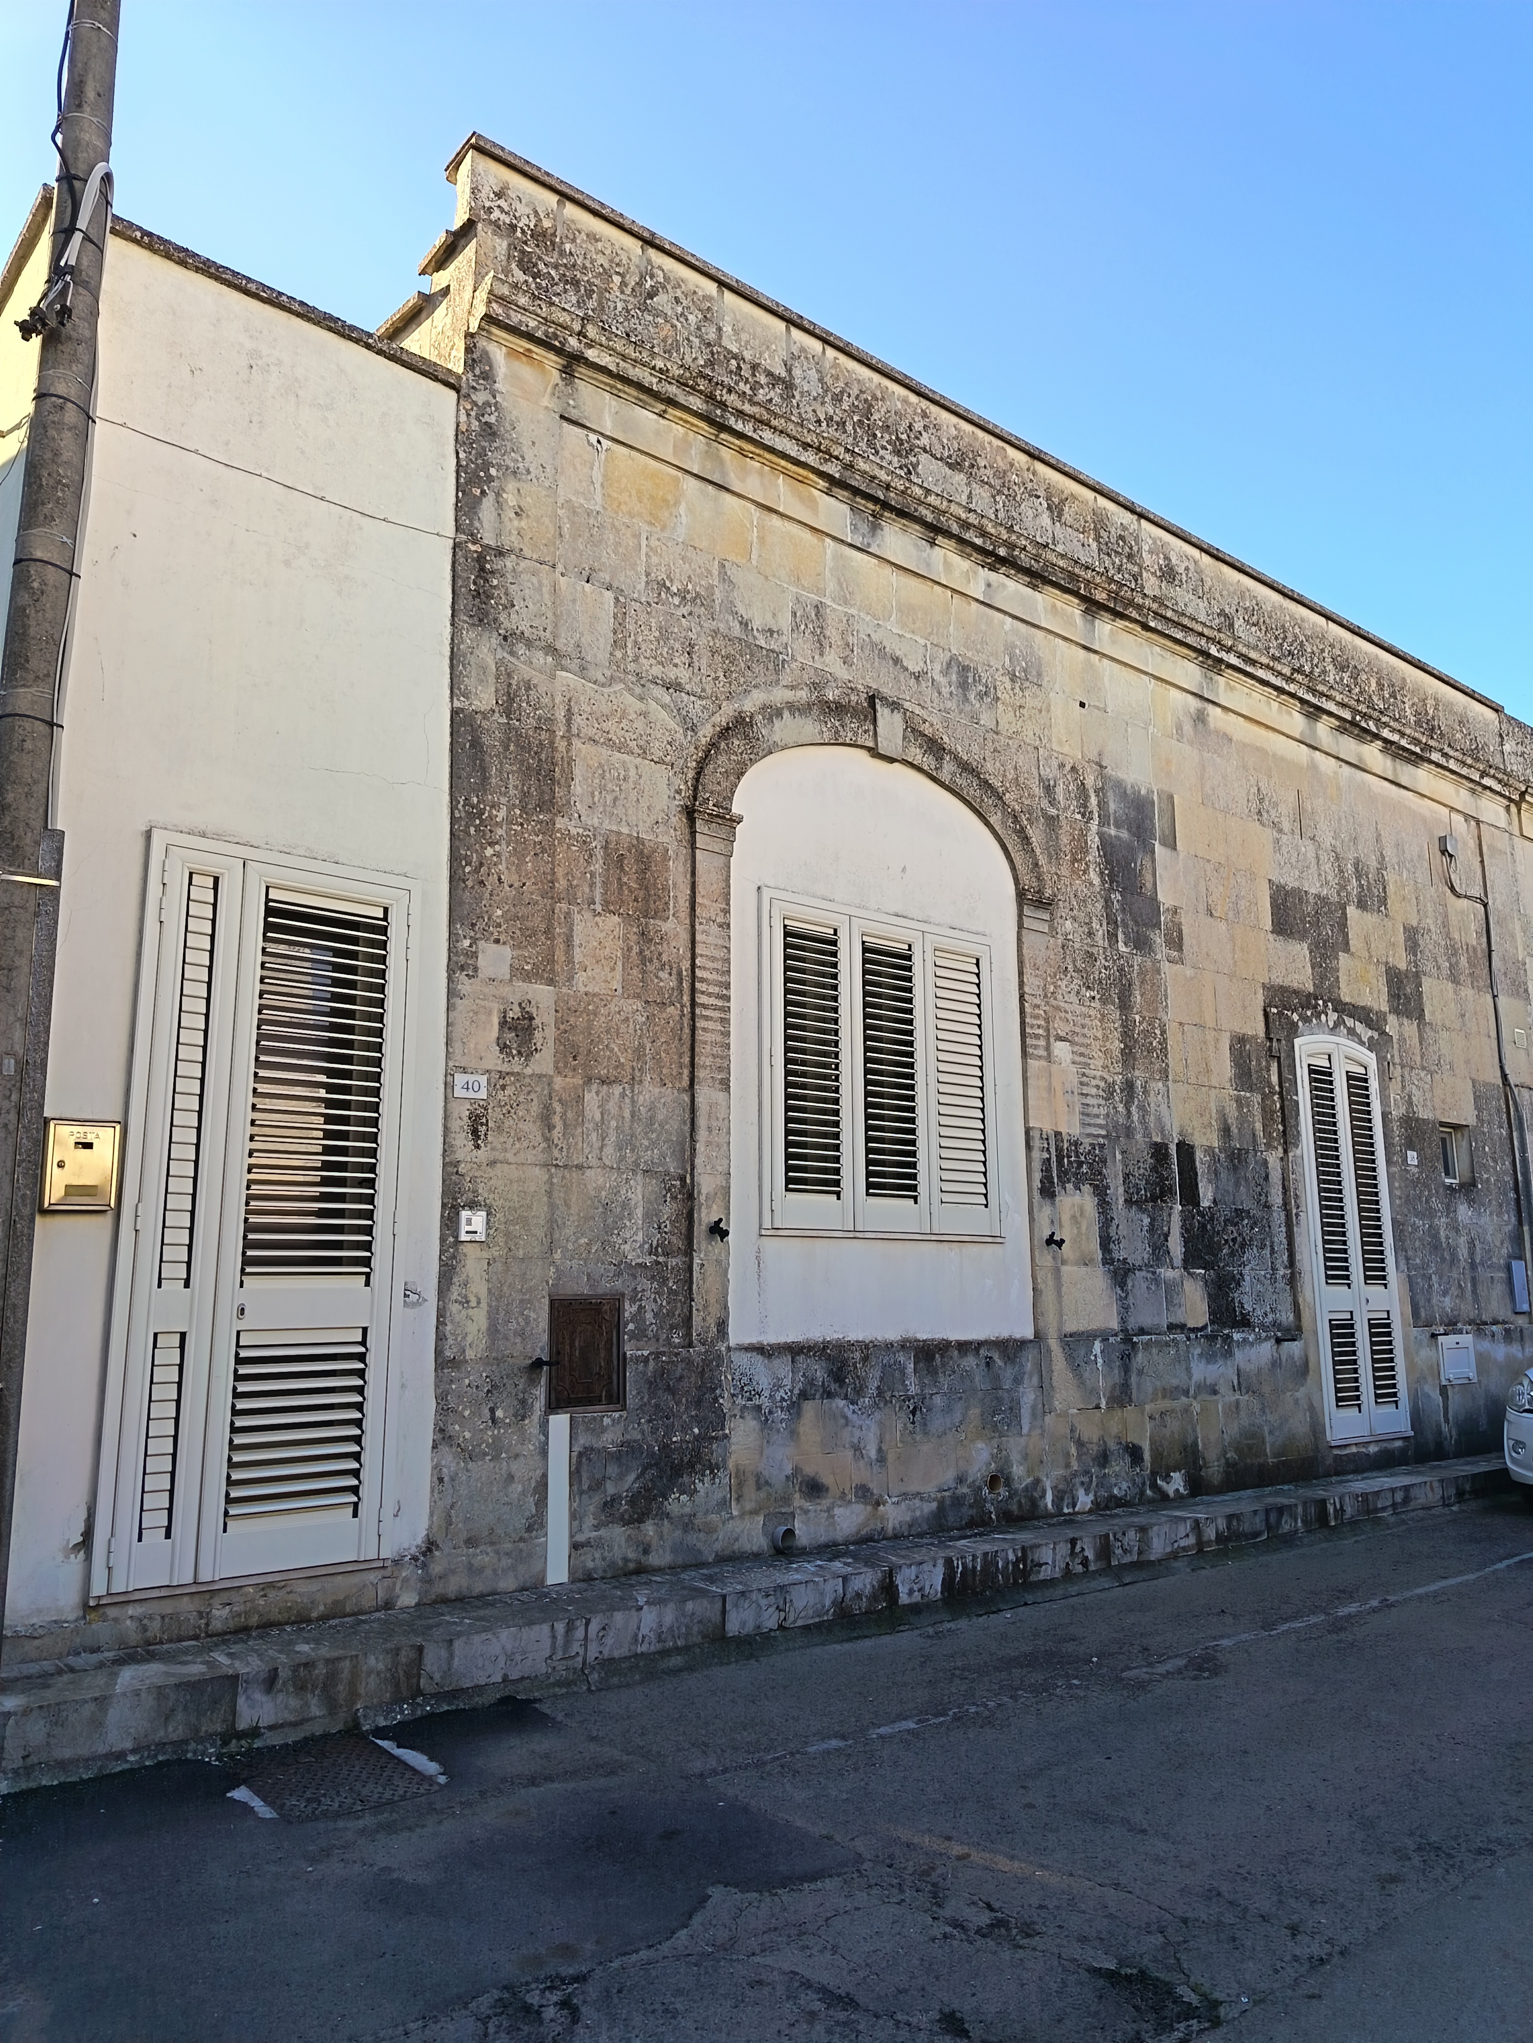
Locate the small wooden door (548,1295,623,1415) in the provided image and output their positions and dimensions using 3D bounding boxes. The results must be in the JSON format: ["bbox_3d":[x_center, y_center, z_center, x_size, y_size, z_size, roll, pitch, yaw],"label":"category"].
[{"bbox_3d":[-0.792,1.441,6.164,0.383,0.491,0.050,8,-14,-38],"label":"small wooden door"}]

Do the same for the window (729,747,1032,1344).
[{"bbox_3d":[0.612,0.080,7.638,2.128,3.202,0.130,8,-14,-38],"label":"window"}]

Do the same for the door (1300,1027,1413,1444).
[{"bbox_3d":[4.222,1.538,10.279,1.129,2.873,0.080,8,-14,-38],"label":"door"}]

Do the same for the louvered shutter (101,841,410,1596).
[{"bbox_3d":[-1.899,0.708,5.408,1.030,2.673,0.080,8,-14,-38],"label":"louvered shutter"}]

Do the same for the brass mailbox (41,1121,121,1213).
[{"bbox_3d":[-2.404,0.513,4.963,0.229,0.307,0.085,8,-14,-38],"label":"brass mailbox"}]

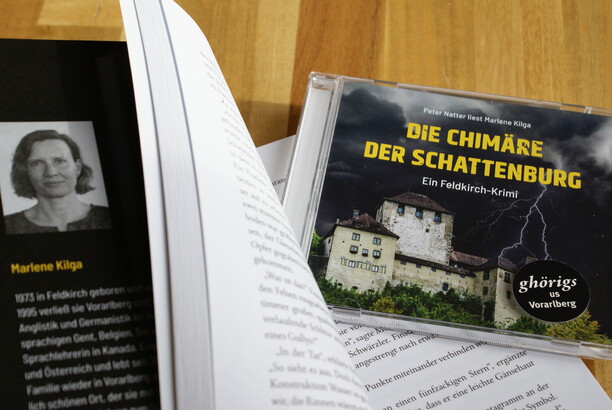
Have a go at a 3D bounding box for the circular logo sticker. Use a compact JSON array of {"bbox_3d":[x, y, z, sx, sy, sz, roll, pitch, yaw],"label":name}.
[{"bbox_3d":[0.096,0.033,0.446,0.030,0.001,0.030,-2,51,-2],"label":"circular logo sticker"}]

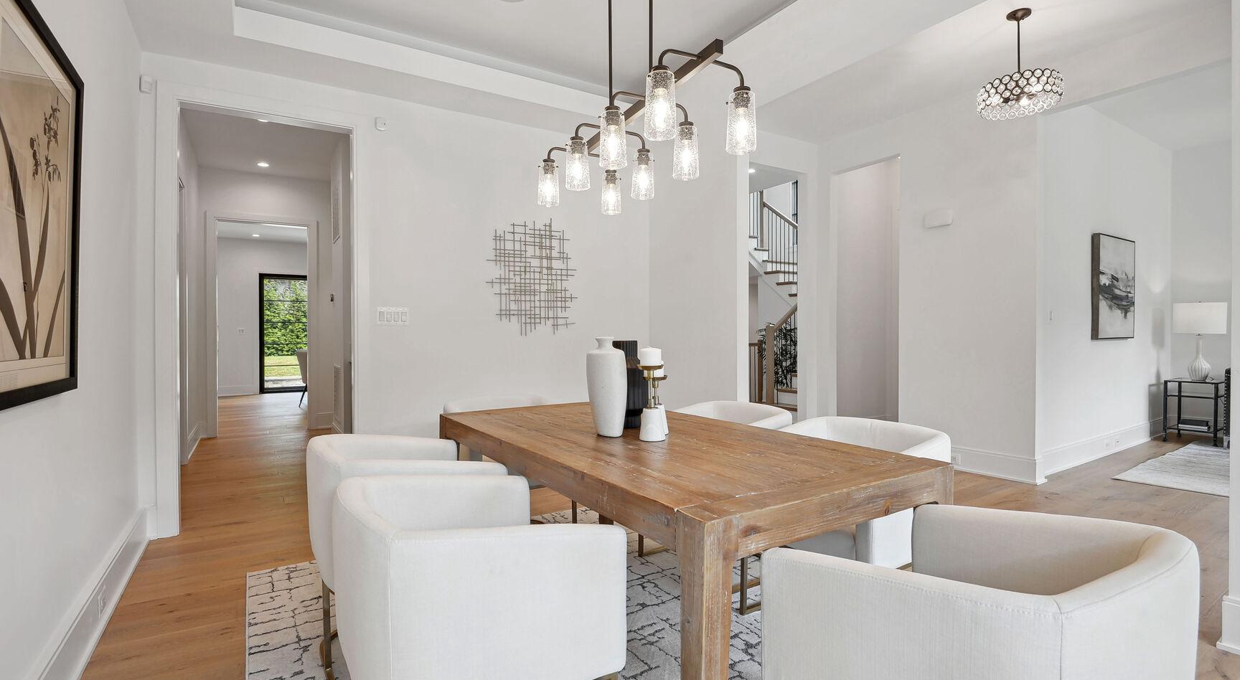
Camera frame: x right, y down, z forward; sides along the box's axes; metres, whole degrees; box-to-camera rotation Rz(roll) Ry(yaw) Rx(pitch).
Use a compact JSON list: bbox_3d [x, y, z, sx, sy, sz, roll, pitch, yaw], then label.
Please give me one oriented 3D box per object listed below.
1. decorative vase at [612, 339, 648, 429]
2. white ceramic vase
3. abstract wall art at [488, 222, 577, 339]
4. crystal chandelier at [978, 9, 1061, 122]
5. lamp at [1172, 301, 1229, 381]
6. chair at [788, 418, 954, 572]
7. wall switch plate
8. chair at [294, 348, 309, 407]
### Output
[{"bbox_3d":[0.017,0.175,2.185,0.195,0.338,0.195,0,0,0],"label":"decorative vase"},{"bbox_3d":[-0.047,0.168,1.990,0.147,0.354,0.147,0,0,0],"label":"white ceramic vase"},{"bbox_3d":[-0.663,-0.492,4.290,0.765,0.925,0.045,0,0,-34],"label":"abstract wall art"},{"bbox_3d":[2.511,-1.759,3.463,0.445,0.582,0.445,0,0,-34],"label":"crystal chandelier"},{"bbox_3d":[6.189,0.015,5.877,0.405,0.837,0.405,0,0,-34],"label":"lamp"},{"bbox_3d":[0.869,0.720,2.112,0.585,0.750,0.555,0,0,-34],"label":"chair"},{"bbox_3d":[-1.537,-0.159,3.730,0.199,0.113,0.010,0,0,-34],"label":"wall switch plate"},{"bbox_3d":[-5.075,0.636,9.145,0.575,0.892,0.525,0,0,-34],"label":"chair"}]

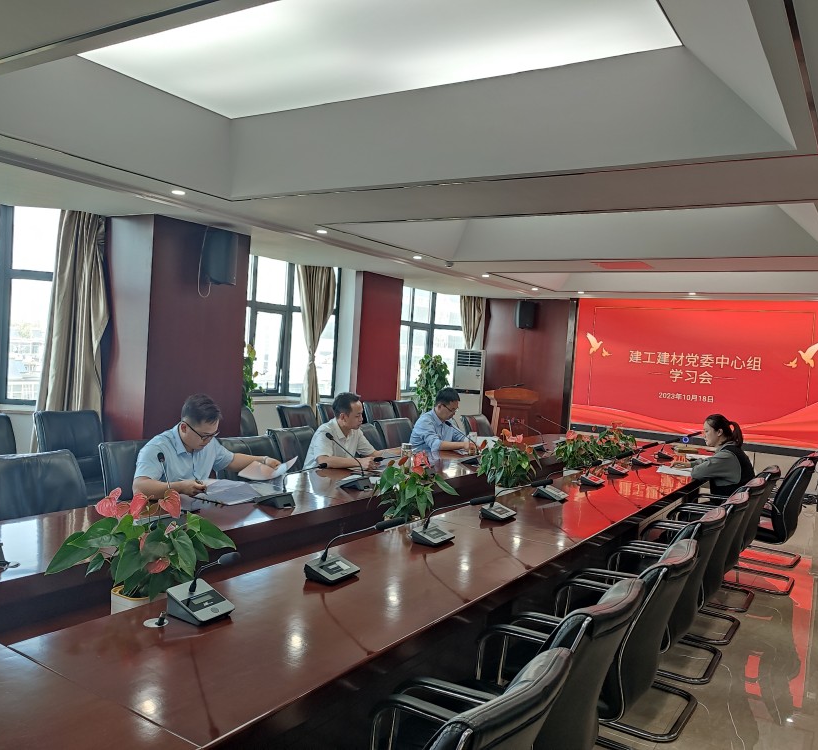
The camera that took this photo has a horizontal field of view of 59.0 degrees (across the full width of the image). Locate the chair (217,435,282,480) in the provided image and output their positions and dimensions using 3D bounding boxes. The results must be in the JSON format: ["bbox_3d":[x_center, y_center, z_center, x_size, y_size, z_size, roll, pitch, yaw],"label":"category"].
[{"bbox_3d":[-0.977,0.913,4.845,0.580,0.930,0.550,5,2,37],"label":"chair"}]

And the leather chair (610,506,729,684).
[{"bbox_3d":[1.140,1.121,3.501,0.610,0.985,0.570,5,2,33],"label":"leather chair"}]

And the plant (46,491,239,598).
[{"bbox_3d":[-0.981,0.634,2.658,0.520,0.450,0.540,5,2,33],"label":"plant"}]

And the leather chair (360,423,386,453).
[{"bbox_3d":[-0.286,0.907,5.978,0.620,0.950,0.550,5,2,33],"label":"leather chair"}]

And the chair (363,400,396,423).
[{"bbox_3d":[-0.188,0.828,8.941,0.580,0.930,0.550,5,2,33],"label":"chair"}]

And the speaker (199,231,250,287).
[{"bbox_3d":[-1.570,-0.977,6.030,0.260,0.430,0.280,4,2,0],"label":"speaker"}]

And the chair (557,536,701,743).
[{"bbox_3d":[0.748,1.116,2.873,0.610,0.985,0.570,5,2,33],"label":"chair"}]

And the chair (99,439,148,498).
[{"bbox_3d":[-1.510,0.893,4.367,0.580,0.930,0.550,5,2,33],"label":"chair"}]

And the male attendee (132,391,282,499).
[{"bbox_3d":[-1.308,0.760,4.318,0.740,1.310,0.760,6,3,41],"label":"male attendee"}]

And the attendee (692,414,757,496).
[{"bbox_3d":[2.541,0.971,5.990,0.720,1.300,0.490,5,2,33],"label":"attendee"}]

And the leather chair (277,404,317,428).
[{"bbox_3d":[-1.071,0.831,7.566,0.610,0.985,0.570,5,2,33],"label":"leather chair"}]

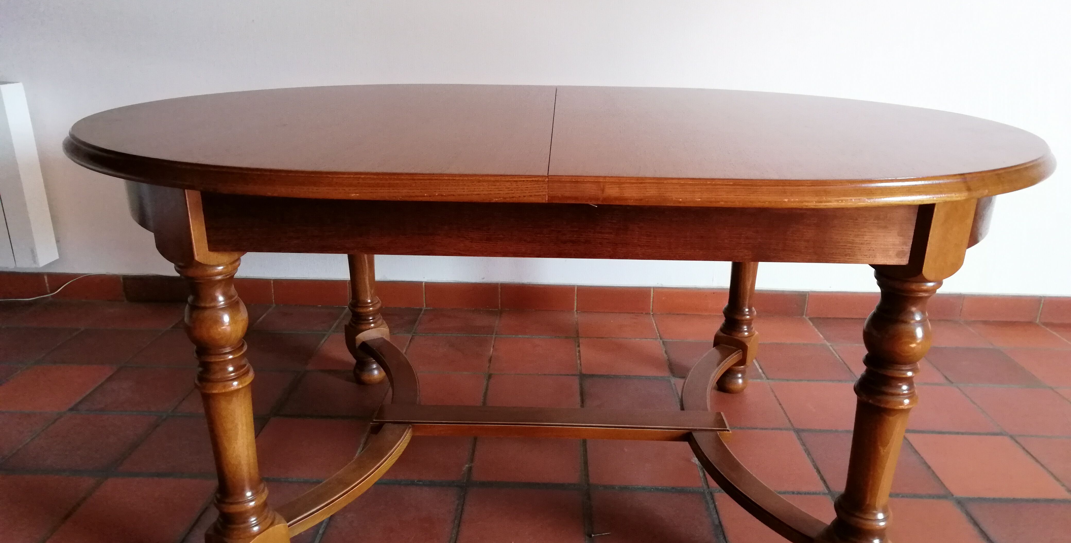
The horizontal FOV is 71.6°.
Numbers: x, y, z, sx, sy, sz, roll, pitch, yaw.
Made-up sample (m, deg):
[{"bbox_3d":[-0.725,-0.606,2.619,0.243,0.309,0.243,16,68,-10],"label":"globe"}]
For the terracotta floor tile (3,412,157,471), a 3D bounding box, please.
[{"bbox_3d":[-1.050,0.403,1.734,0.242,0.015,0.239,1,19,1],"label":"terracotta floor tile"}]

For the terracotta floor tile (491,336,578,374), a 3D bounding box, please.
[{"bbox_3d":[-0.001,0.251,2.161,0.240,0.014,0.240,1,19,1],"label":"terracotta floor tile"}]

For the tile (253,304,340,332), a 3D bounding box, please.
[{"bbox_3d":[-0.771,0.159,2.439,0.243,0.015,0.224,1,19,1],"label":"tile"}]

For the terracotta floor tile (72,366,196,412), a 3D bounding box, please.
[{"bbox_3d":[-1.028,0.314,1.949,0.242,0.015,0.240,1,19,1],"label":"terracotta floor tile"}]

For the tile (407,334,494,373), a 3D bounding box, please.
[{"bbox_3d":[-0.259,0.250,2.200,0.243,0.015,0.241,1,19,1],"label":"tile"}]

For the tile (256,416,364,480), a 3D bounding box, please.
[{"bbox_3d":[-0.525,0.407,1.699,0.242,0.015,0.240,1,19,1],"label":"tile"}]

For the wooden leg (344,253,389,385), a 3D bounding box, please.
[{"bbox_3d":[-0.441,0.001,1.912,0.100,0.602,0.100,-10,21,-28],"label":"wooden leg"}]

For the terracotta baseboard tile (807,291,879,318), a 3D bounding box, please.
[{"bbox_3d":[1.020,0.106,2.441,0.247,0.095,0.012,1,19,1],"label":"terracotta baseboard tile"}]

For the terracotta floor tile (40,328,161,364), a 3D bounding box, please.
[{"bbox_3d":[-1.271,0.226,2.177,0.241,0.015,0.241,1,19,1],"label":"terracotta floor tile"}]

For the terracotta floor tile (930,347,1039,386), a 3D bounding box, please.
[{"bbox_3d":[1.273,0.278,2.140,0.242,0.015,0.240,1,19,1],"label":"terracotta floor tile"}]

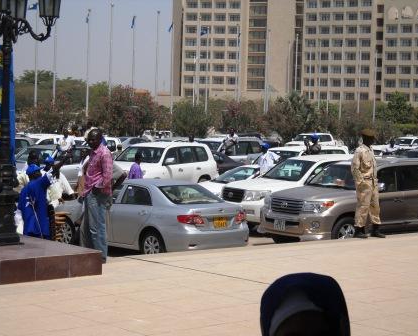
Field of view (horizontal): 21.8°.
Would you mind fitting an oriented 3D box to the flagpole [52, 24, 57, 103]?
[{"bbox_3d":[-12.124,-7.765,85.614,0.180,11.500,0.180,1,3,0],"label":"flagpole"}]

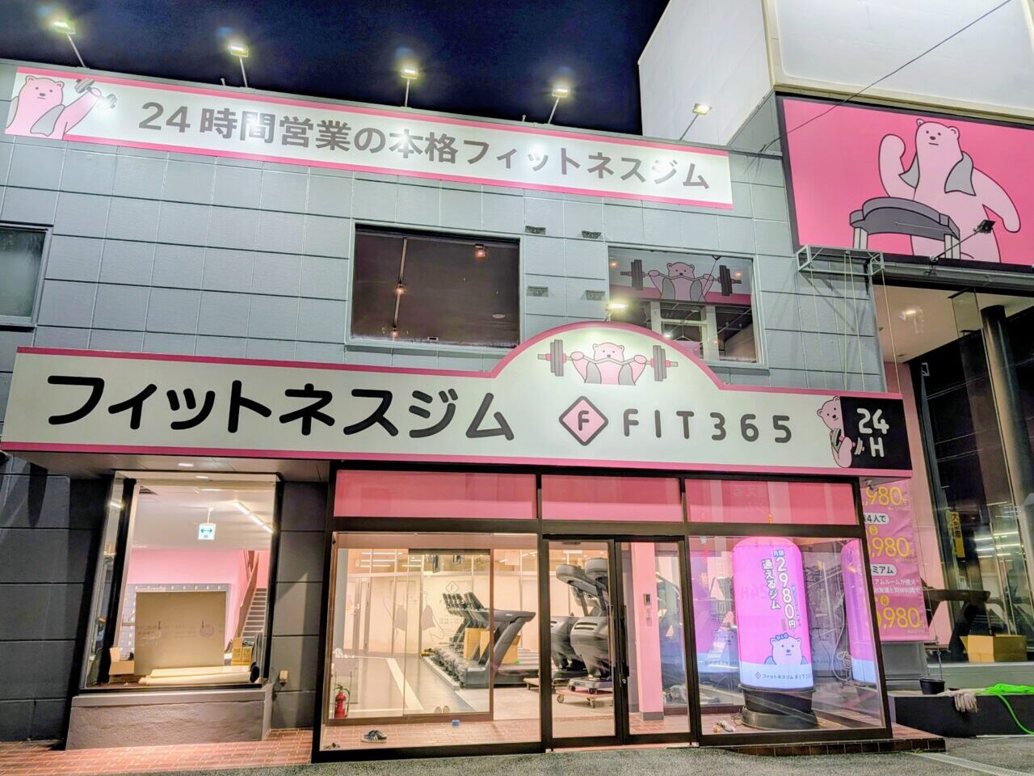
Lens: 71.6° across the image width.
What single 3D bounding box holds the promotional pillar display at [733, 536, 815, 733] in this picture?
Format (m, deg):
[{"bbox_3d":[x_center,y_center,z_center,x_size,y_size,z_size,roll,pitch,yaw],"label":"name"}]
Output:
[{"bbox_3d":[3.098,2.880,8.716,0.860,2.140,0.860,1,-14,-3],"label":"promotional pillar display"}]

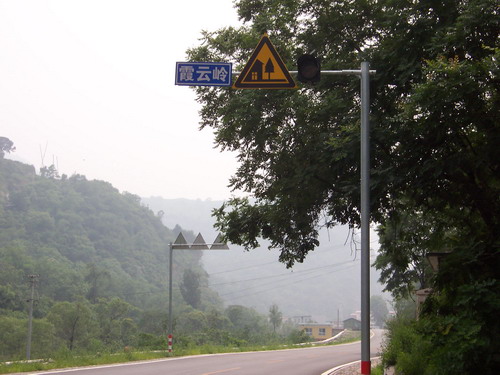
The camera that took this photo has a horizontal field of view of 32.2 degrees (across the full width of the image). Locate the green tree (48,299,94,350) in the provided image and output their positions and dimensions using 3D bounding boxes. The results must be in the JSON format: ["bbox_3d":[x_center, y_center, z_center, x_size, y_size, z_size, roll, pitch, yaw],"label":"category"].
[{"bbox_3d":[-11.600,9.010,56.000,3.100,3.390,3.100,0,-9,0],"label":"green tree"}]

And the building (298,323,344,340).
[{"bbox_3d":[9.220,19.240,115.000,5.040,2.630,4.600,1,-9,-7],"label":"building"}]

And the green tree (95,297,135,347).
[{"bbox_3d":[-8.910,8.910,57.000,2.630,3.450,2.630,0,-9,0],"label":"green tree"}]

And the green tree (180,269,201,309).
[{"bbox_3d":[-8.580,14.640,125.000,2.880,5.850,2.880,0,-9,0],"label":"green tree"}]

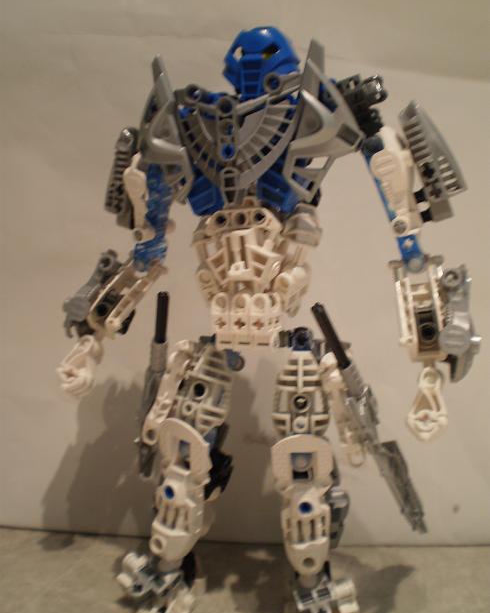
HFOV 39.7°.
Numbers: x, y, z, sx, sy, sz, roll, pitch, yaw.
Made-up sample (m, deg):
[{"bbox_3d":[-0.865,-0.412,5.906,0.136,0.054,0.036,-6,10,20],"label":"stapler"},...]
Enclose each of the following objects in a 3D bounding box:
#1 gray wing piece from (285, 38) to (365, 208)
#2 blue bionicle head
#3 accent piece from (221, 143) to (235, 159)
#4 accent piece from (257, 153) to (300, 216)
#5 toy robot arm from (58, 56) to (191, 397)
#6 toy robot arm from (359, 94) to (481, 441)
[{"bbox_3d":[0.026,-0.061,0.231,0.027,0.053,0.019,2,6,19],"label":"gray wing piece"},{"bbox_3d":[0.007,-0.089,0.252,0.029,0.030,0.026,3,15,27],"label":"blue bionicle head"},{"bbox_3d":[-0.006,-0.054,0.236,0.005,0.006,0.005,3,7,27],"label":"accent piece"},{"bbox_3d":[0.012,-0.043,0.241,0.016,0.022,0.012,3,7,25],"label":"accent piece"},{"bbox_3d":[-0.046,-0.029,0.266,0.041,0.124,0.036,4,7,32],"label":"toy robot arm"},{"bbox_3d":[0.058,-0.013,0.228,0.036,0.109,0.032,2,6,17],"label":"toy robot arm"}]

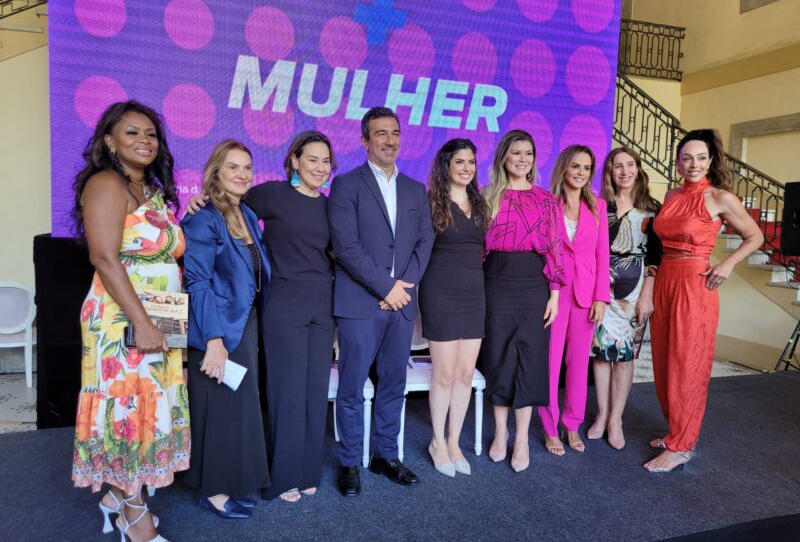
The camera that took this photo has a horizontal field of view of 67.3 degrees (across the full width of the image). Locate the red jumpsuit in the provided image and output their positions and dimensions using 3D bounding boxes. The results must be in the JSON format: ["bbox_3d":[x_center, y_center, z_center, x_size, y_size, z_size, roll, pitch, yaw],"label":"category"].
[{"bbox_3d":[1.597,0.228,3.379,0.390,1.460,0.310,6,7,44],"label":"red jumpsuit"}]

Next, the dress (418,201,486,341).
[{"bbox_3d":[0.272,-0.004,3.126,0.370,0.700,0.270,0,5,-14],"label":"dress"}]

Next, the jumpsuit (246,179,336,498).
[{"bbox_3d":[-0.517,0.309,2.810,0.470,1.420,0.310,0,5,-14],"label":"jumpsuit"}]

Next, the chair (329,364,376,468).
[{"bbox_3d":[-0.445,0.539,3.229,0.480,0.930,0.520,0,5,-19],"label":"chair"}]

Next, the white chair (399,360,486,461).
[{"bbox_3d":[0.155,0.536,3.435,0.480,0.930,0.520,0,5,-19],"label":"white chair"}]

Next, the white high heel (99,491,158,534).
[{"bbox_3d":[-1.104,0.961,2.429,0.215,0.190,0.090,2,5,9],"label":"white high heel"}]

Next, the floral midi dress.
[{"bbox_3d":[-1.014,0.242,2.303,0.380,1.090,0.410,5,6,38],"label":"floral midi dress"}]

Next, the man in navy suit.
[{"bbox_3d":[-0.094,0.151,2.966,0.530,1.810,0.370,0,5,-16],"label":"man in navy suit"}]

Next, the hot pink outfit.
[{"bbox_3d":[1.005,0.250,3.482,0.420,1.330,0.300,1,5,0],"label":"hot pink outfit"}]

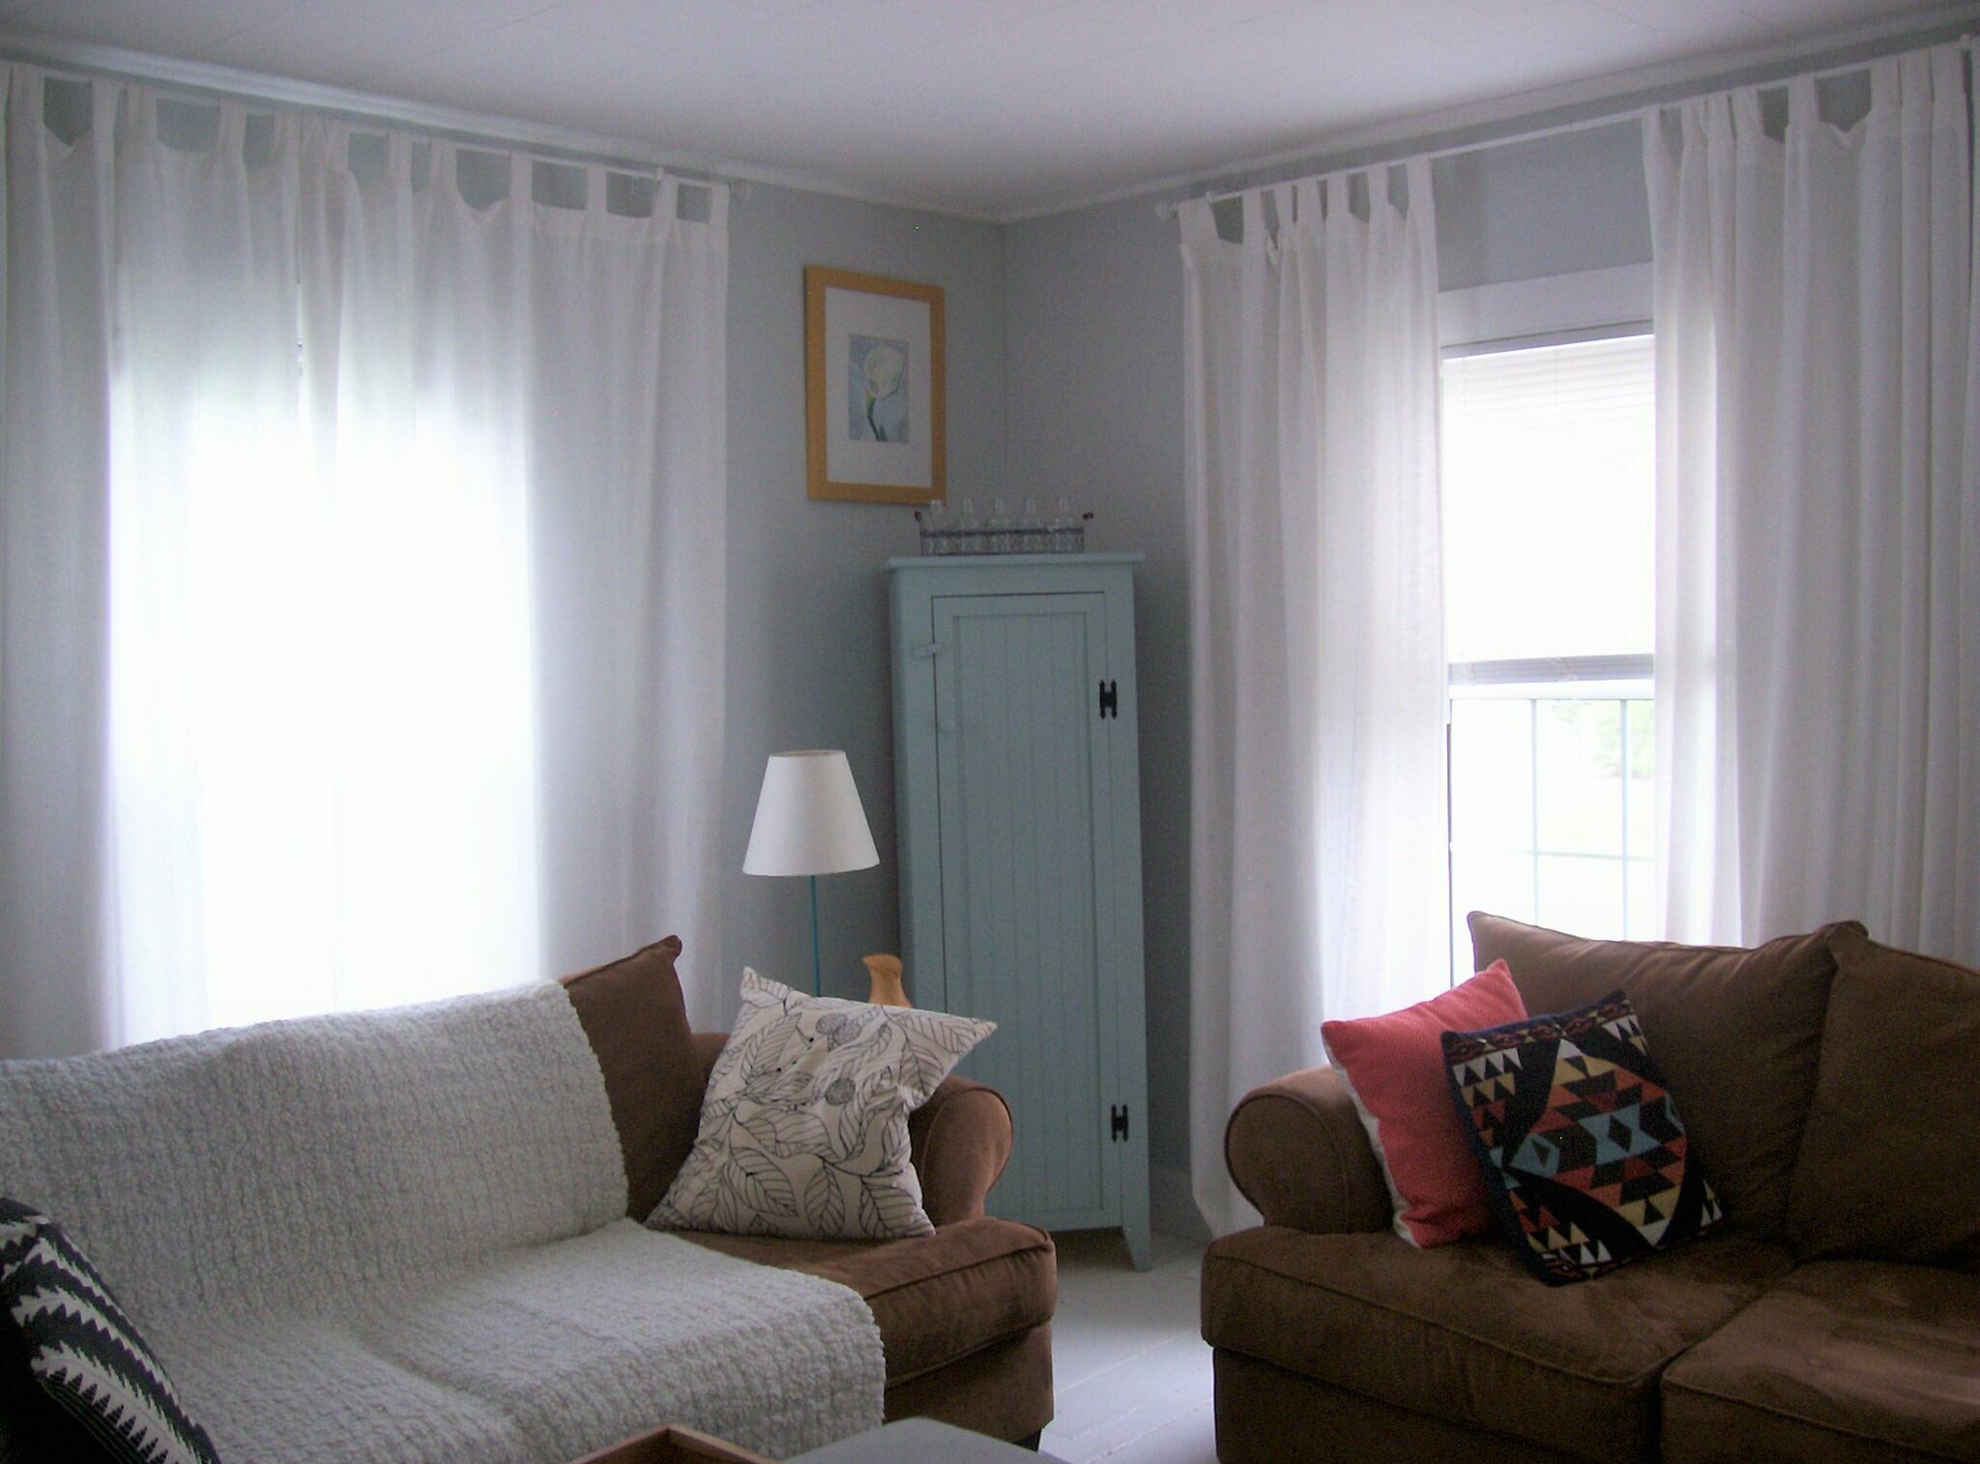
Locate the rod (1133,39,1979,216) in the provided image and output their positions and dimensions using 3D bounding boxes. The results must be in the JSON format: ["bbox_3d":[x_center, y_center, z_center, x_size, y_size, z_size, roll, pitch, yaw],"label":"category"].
[{"bbox_3d":[1.007,-1.131,3.700,1.735,0.050,0.080,2,6,44],"label":"rod"}]

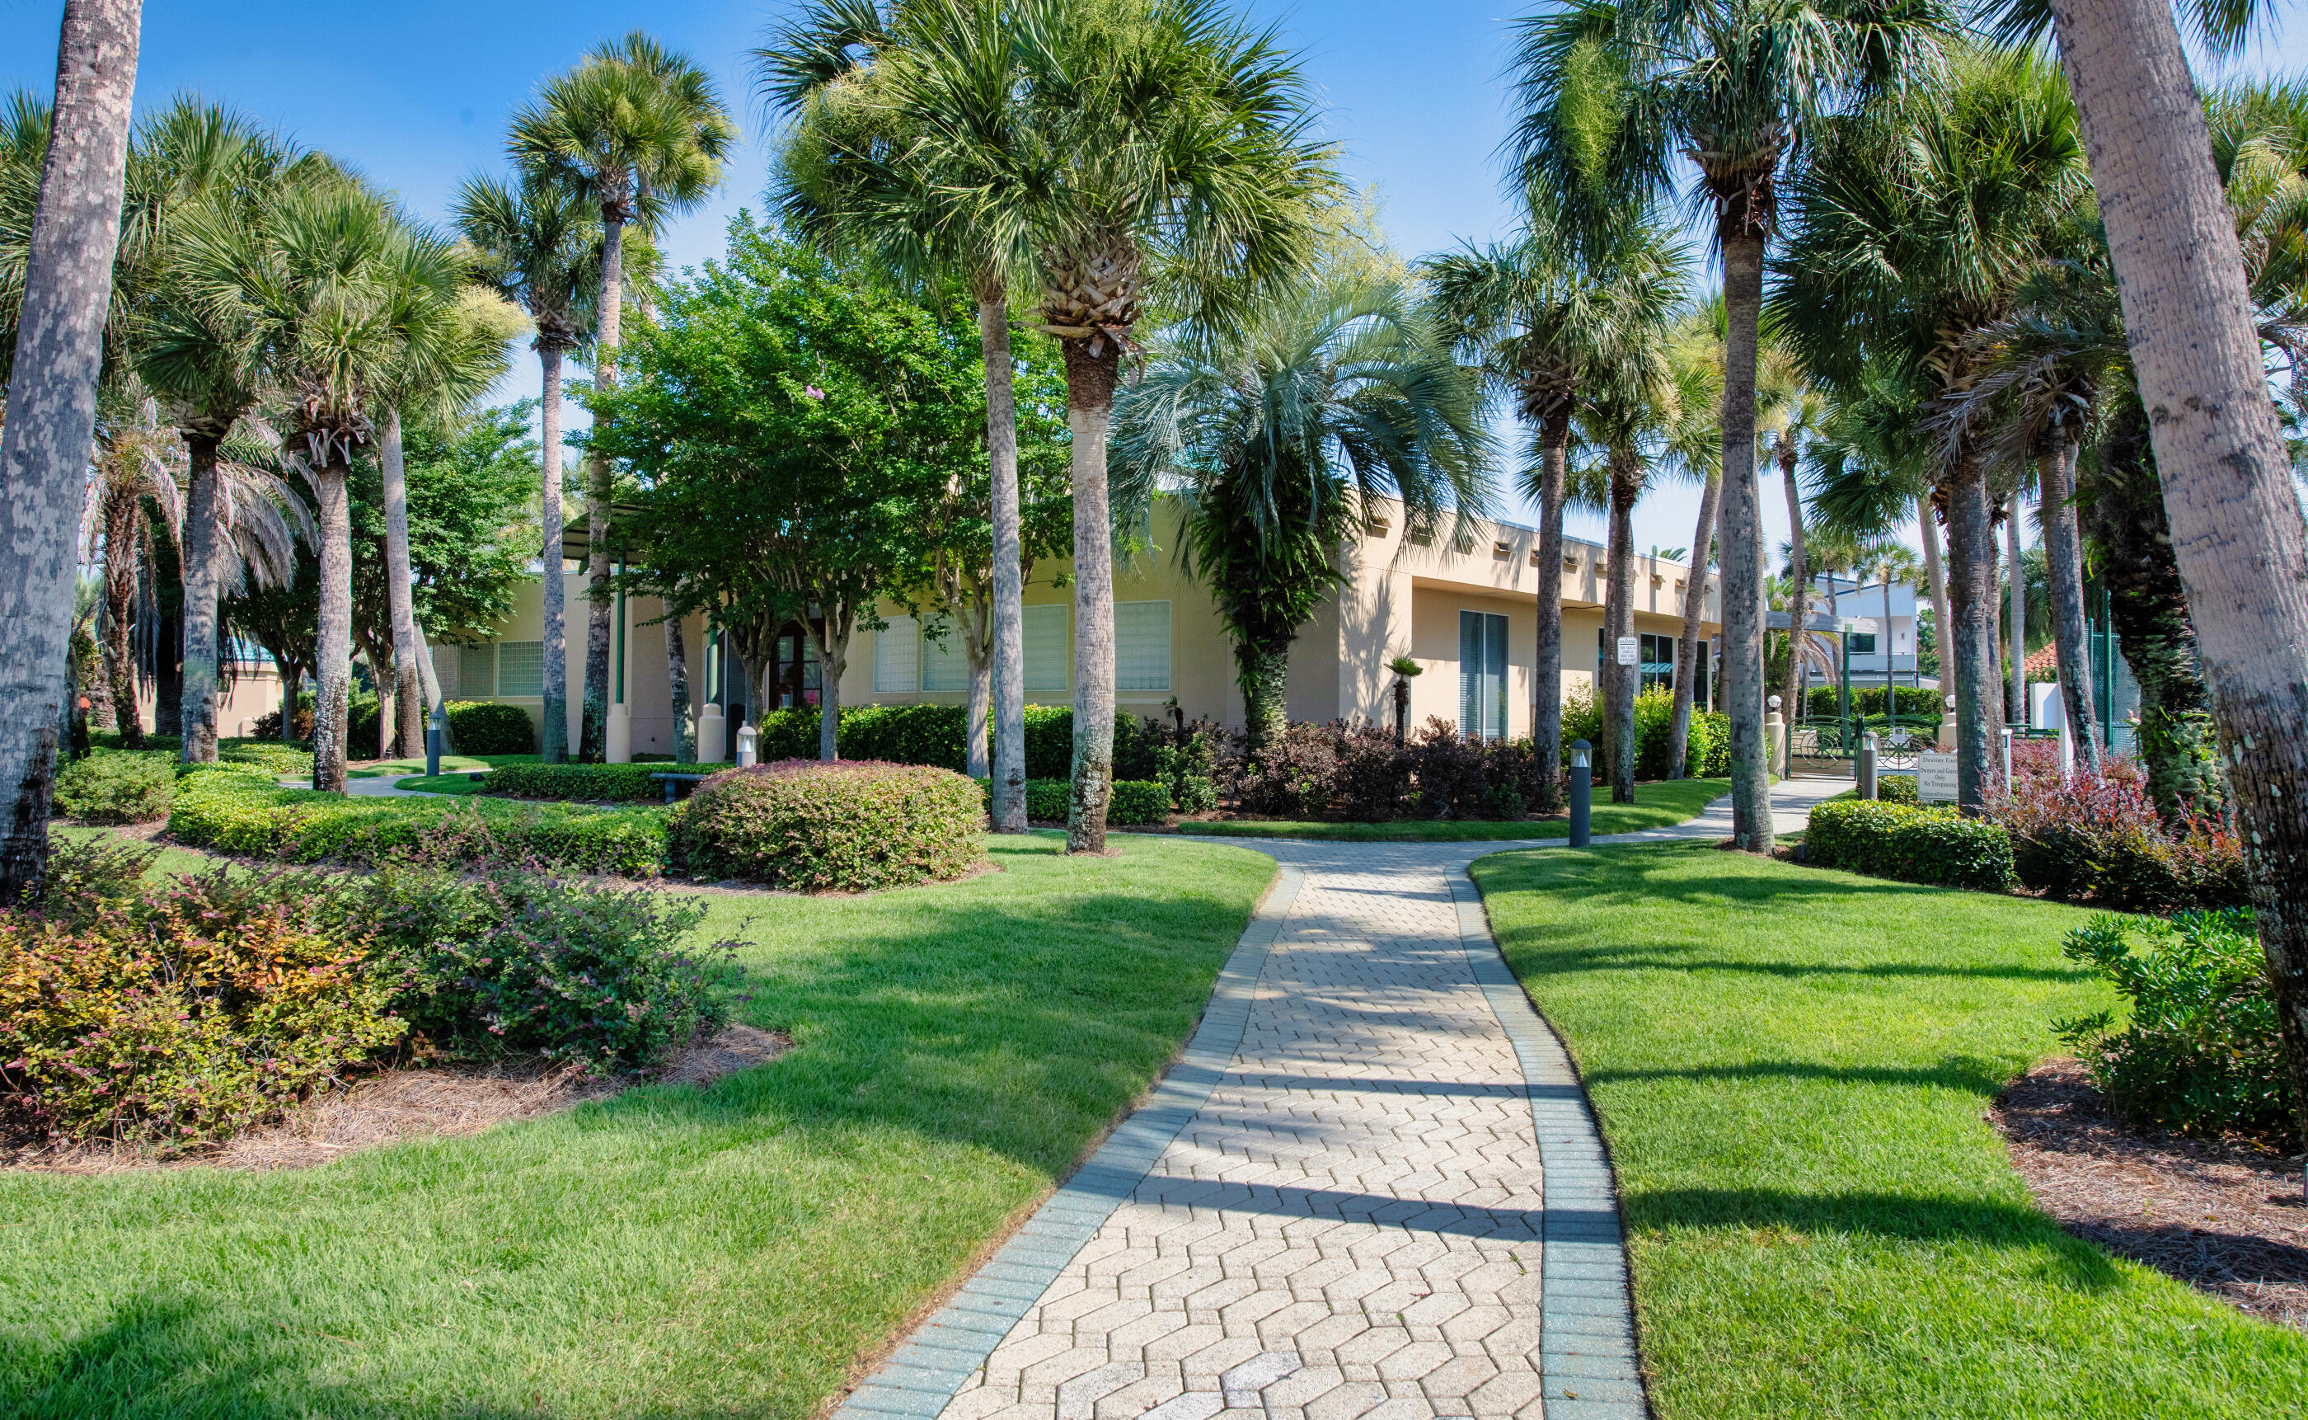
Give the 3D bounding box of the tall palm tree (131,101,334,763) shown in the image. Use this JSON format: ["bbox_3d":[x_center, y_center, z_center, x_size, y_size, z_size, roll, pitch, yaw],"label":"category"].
[{"bbox_3d":[-12.319,-3.208,19.822,3.200,9.000,3.200,0,0,0],"label":"tall palm tree"}]

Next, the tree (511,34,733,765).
[{"bbox_3d":[-9.402,-5.134,26.032,3.600,12.800,3.500,0,0,0],"label":"tree"}]

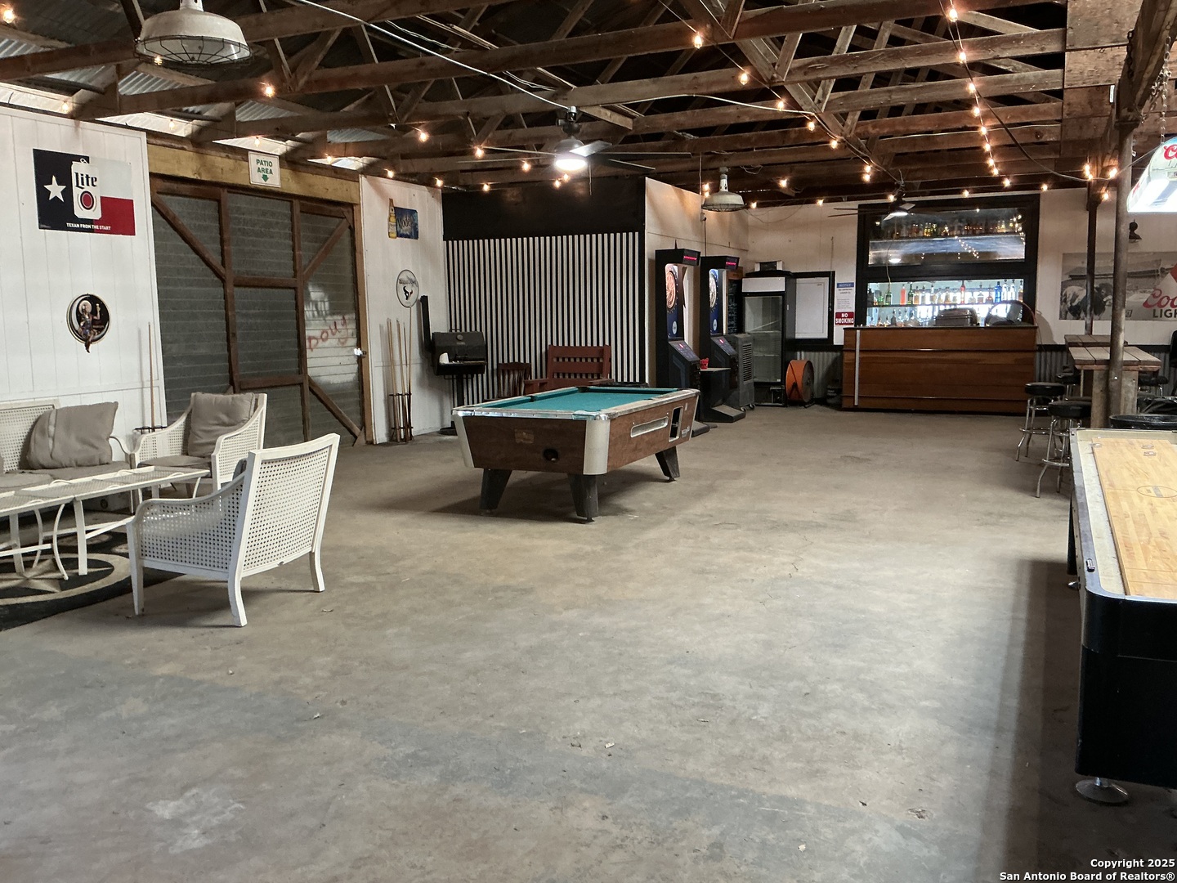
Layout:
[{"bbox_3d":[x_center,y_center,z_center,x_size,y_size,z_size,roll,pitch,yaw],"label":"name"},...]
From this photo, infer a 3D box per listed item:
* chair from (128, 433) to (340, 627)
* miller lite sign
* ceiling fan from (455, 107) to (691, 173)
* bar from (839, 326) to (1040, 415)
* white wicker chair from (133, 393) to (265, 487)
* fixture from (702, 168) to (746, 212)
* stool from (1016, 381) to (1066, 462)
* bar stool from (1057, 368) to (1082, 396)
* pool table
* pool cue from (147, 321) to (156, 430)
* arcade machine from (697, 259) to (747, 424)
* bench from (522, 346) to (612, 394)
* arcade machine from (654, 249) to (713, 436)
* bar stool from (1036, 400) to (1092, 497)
[{"bbox_3d":[-1.773,0.409,4.811,0.799,0.834,0.685,2,7,19],"label":"chair"},{"bbox_3d":[-4.246,-2.093,8.084,0.020,0.630,0.915,3,9,26],"label":"miller lite sign"},{"bbox_3d":[-0.131,-2.332,7.350,1.850,0.500,1.850,-1,8,0],"label":"ceiling fan"},{"bbox_3d":[5.151,-1.061,14.090,2.632,1.244,0.750,2,8,24],"label":"bar"},{"bbox_3d":[-3.227,0.091,8.008,0.720,0.919,0.884,1,8,11],"label":"white wicker chair"},{"bbox_3d":[1.533,-2.848,10.800,0.480,0.500,0.480,-1,8,0],"label":"fixture"},{"bbox_3d":[4.701,-0.211,9.838,0.460,0.770,0.460,3,9,26],"label":"stool"},{"bbox_3d":[5.614,-0.377,11.031,0.460,0.770,0.460,3,9,26],"label":"bar stool"},{"bbox_3d":[0.015,0.062,7.655,1.290,0.785,2.330,2,8,23],"label":"pool table"},{"bbox_3d":[-3.723,-0.307,8.131,0.030,1.418,0.030,-1,1,24],"label":"pool cue"},{"bbox_3d":[1.891,-1.413,13.245,0.490,2.230,0.730,2,8,24],"label":"arcade machine"},{"bbox_3d":[-0.246,-0.542,11.477,0.950,1.140,0.680,3,9,26],"label":"bench"},{"bbox_3d":[1.169,-1.196,11.630,0.490,2.214,0.730,2,8,24],"label":"arcade machine"},{"bbox_3d":[4.038,0.068,7.976,0.460,0.770,0.460,3,9,26],"label":"bar stool"}]

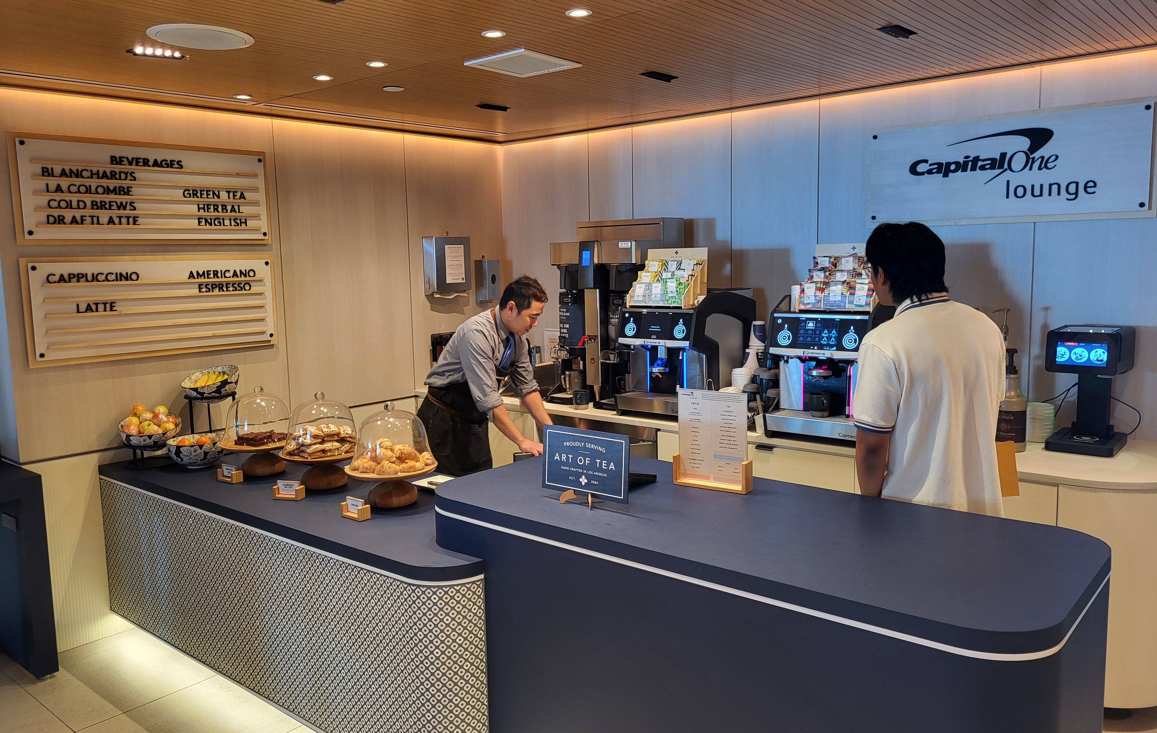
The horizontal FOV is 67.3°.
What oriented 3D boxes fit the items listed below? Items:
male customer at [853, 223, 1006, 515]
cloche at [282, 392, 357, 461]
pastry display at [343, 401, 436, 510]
[{"bbox_3d":[1.137,0.400,2.837,0.480,1.726,0.320,-2,7,-5],"label":"male customer"},{"bbox_3d":[-0.946,0.206,3.202,0.272,0.227,0.272,4,9,39],"label":"cloche"},{"bbox_3d":[-0.671,0.310,3.105,0.335,0.370,0.335,-1,7,0],"label":"pastry display"}]

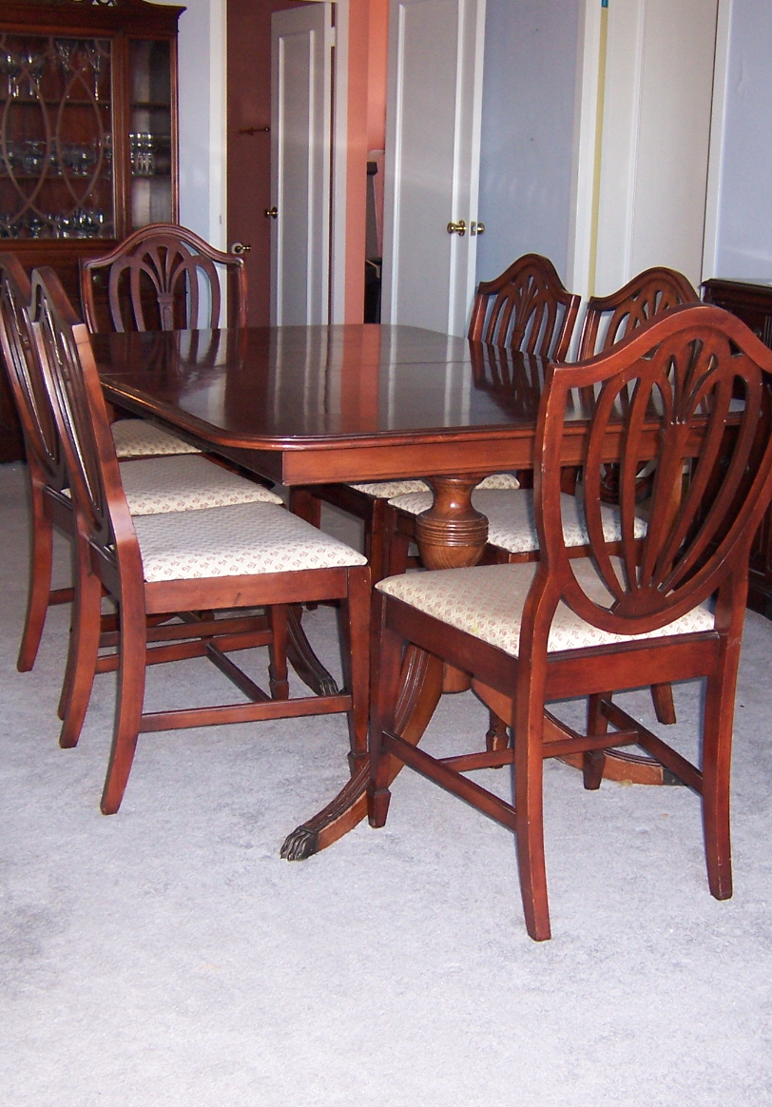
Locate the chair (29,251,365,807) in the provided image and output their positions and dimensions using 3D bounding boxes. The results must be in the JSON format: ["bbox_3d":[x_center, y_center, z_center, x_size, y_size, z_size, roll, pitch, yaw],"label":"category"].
[{"bbox_3d":[-0.363,-0.051,2.641,0.550,0.950,0.480,-5,16,-23],"label":"chair"}]

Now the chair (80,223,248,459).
[{"bbox_3d":[-0.539,-0.369,3.832,0.501,0.992,0.566,-5,16,-21],"label":"chair"}]

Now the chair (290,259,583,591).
[{"bbox_3d":[0.113,-0.237,3.425,0.553,0.970,0.490,-6,16,-27],"label":"chair"}]

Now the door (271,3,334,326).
[{"bbox_3d":[-0.487,-1.932,7.793,0.040,2.030,0.635,-8,17,-31],"label":"door"}]

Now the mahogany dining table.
[{"bbox_3d":[-0.114,-0.030,3.048,1.040,0.751,1.654,-6,16,-24],"label":"mahogany dining table"}]

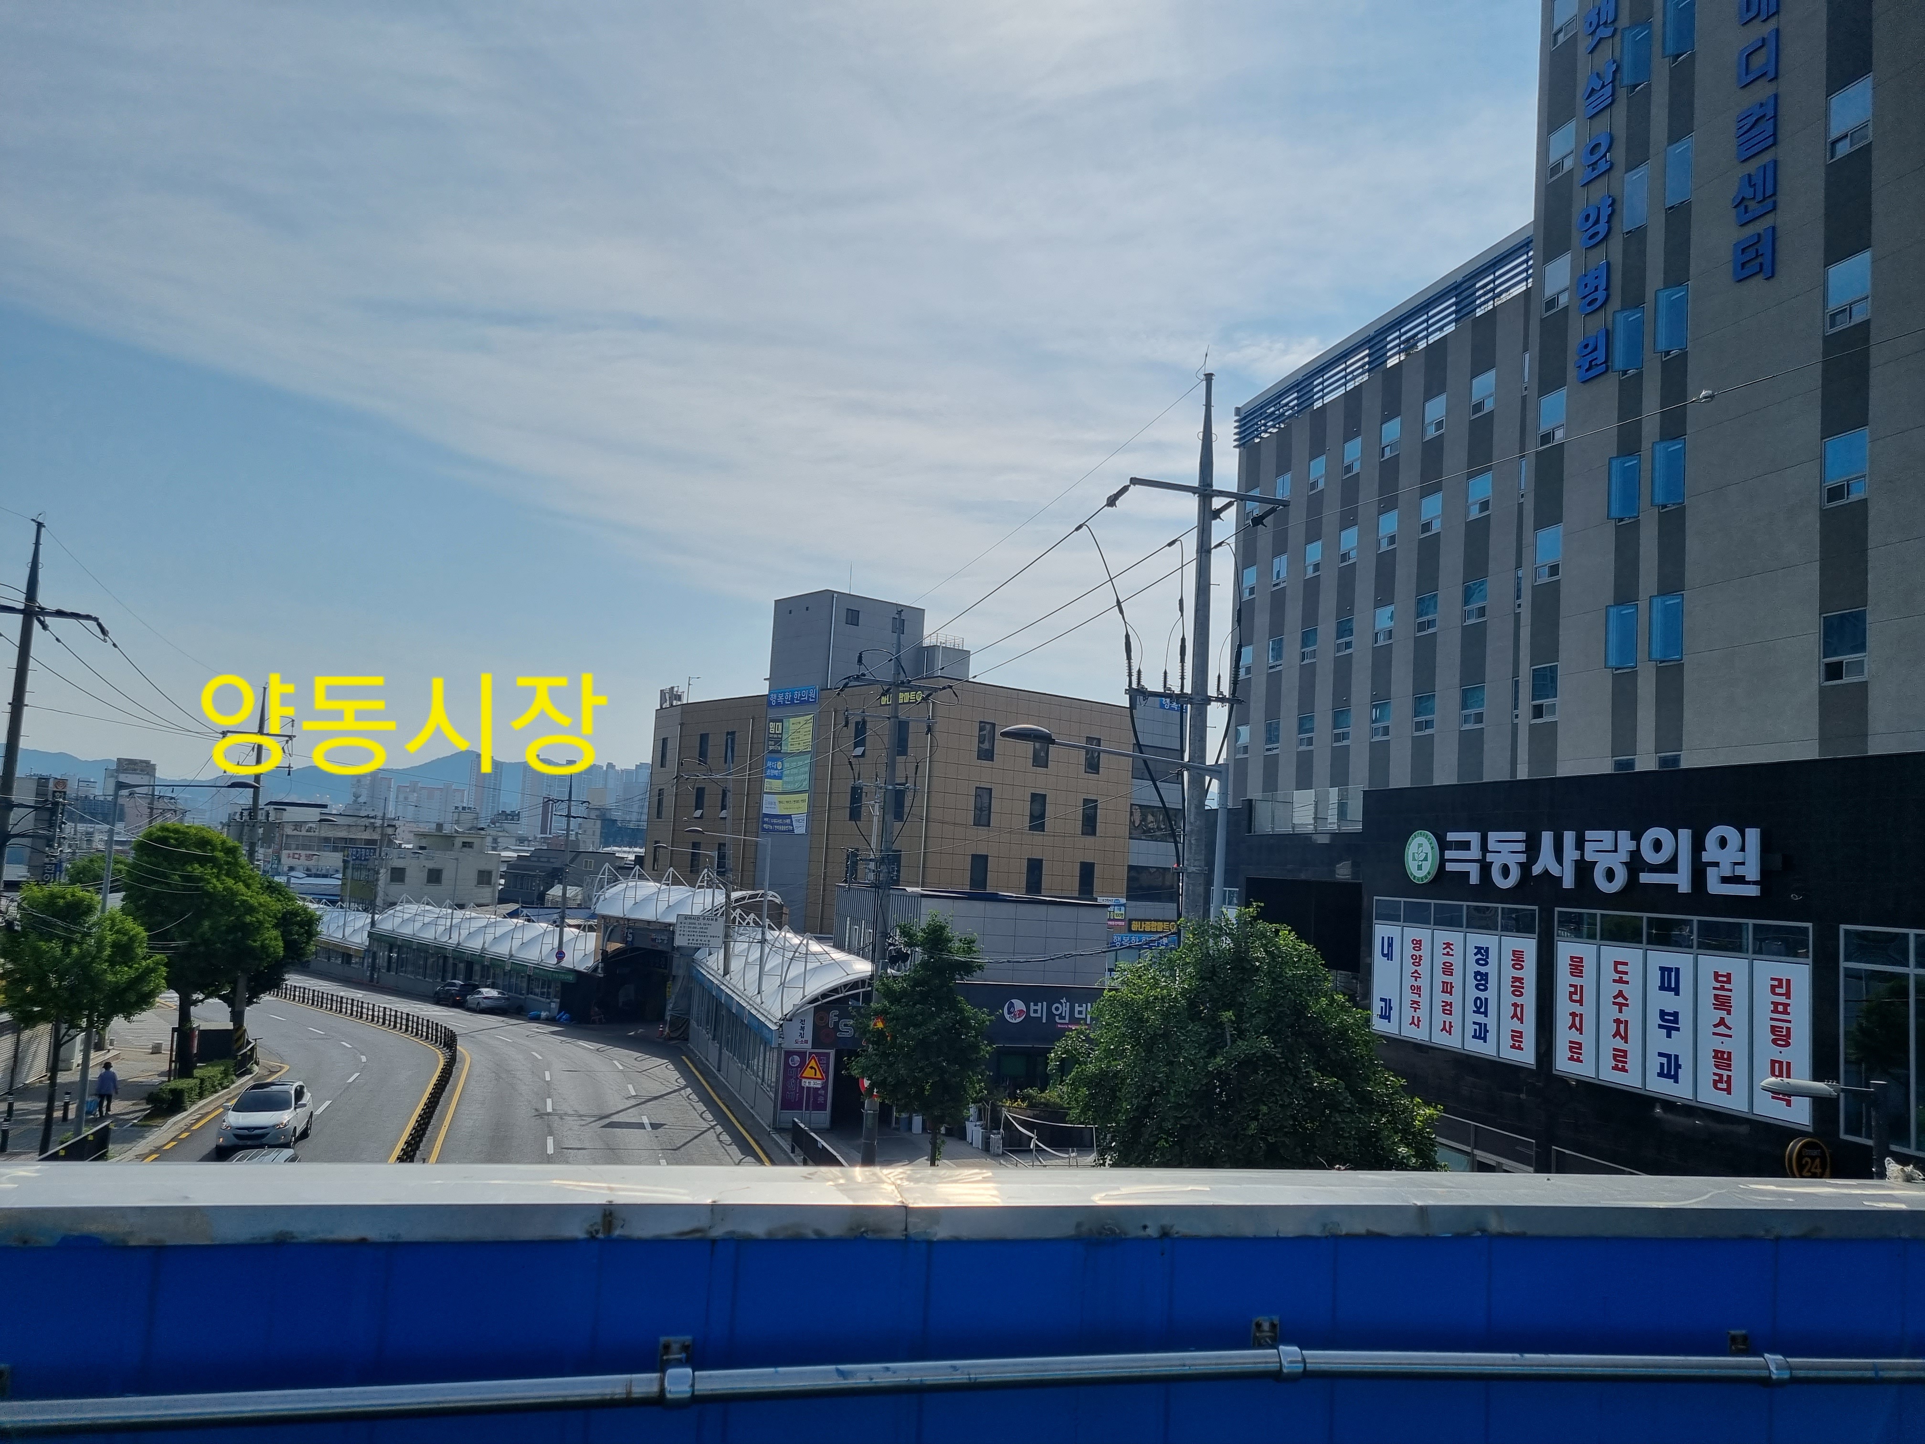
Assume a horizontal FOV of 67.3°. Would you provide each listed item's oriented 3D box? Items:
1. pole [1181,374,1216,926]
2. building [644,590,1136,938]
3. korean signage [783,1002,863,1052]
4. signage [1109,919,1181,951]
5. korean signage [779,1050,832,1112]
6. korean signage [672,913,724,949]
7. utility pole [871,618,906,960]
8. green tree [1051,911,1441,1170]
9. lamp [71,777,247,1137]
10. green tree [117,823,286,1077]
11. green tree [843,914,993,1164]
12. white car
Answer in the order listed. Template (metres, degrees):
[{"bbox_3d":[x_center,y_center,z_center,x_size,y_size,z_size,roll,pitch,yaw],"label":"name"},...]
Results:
[{"bbox_3d":[3.113,2.568,20.154,0.380,15.300,0.380,5,-6,-18],"label":"pole"},{"bbox_3d":[-6.305,5.315,92.085,13.800,24.500,34.000,8,-7,-36],"label":"building"},{"bbox_3d":[-4.343,9.481,44.900,2.500,1.500,0.150,6,-6,-21],"label":"korean signage"},{"bbox_3d":[10.363,12.069,82.000,5.900,1.900,0.300,8,-7,-39],"label":"signage"},{"bbox_3d":[-4.814,11.063,44.500,1.600,1.880,0.080,6,-6,-21],"label":"korean signage"},{"bbox_3d":[-9.636,7.701,53.000,1.760,1.200,0.100,5,-6,-19],"label":"korean signage"},{"bbox_3d":[-2.131,4.530,37.470,0.380,15.000,0.380,4,-6,0],"label":"utility pole"},{"bbox_3d":[3.497,6.355,18.620,5.000,7.800,5.000,3,-6,0],"label":"green tree"},{"bbox_3d":[-20.190,6.309,36.773,3.300,9.300,0.350,5,-6,-12],"label":"lamp"},{"bbox_3d":[-27.100,8.181,51.439,5.800,9.000,5.800,3,-6,0],"label":"green tree"},{"bbox_3d":[-1.097,8.486,37.000,3.900,7.300,3.900,4,-6,0],"label":"green tree"},{"bbox_3d":[-19.447,10.963,40.618,1.840,1.670,4.410,4,-8,-14],"label":"white car"}]

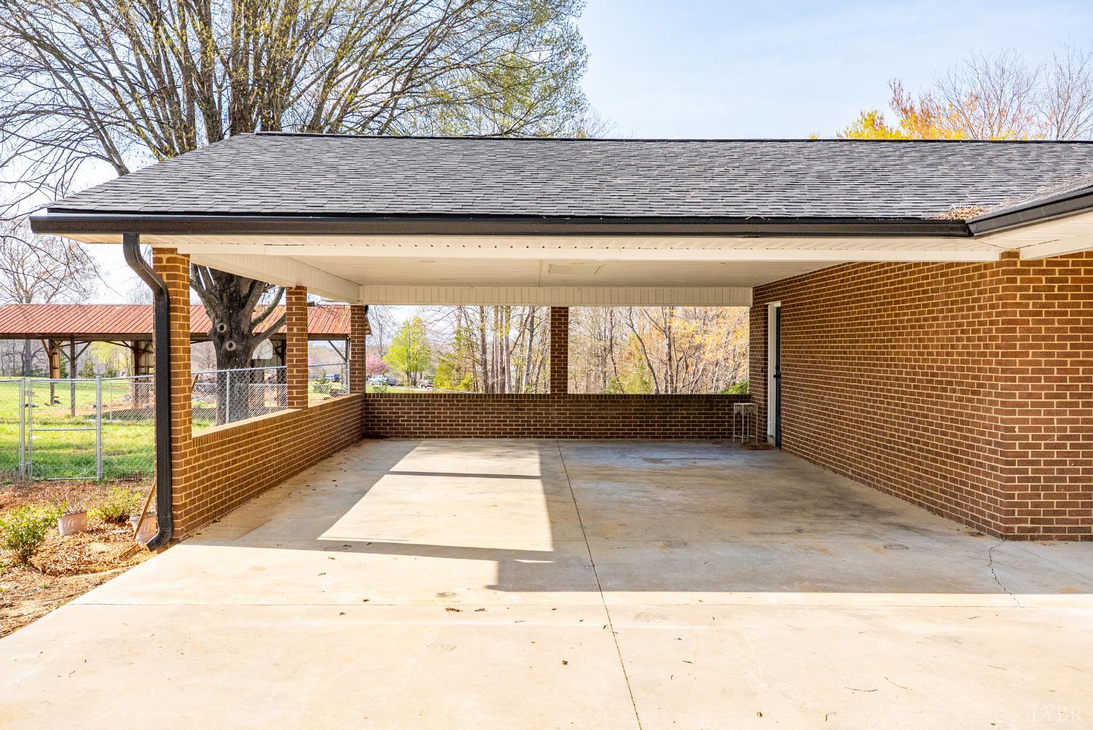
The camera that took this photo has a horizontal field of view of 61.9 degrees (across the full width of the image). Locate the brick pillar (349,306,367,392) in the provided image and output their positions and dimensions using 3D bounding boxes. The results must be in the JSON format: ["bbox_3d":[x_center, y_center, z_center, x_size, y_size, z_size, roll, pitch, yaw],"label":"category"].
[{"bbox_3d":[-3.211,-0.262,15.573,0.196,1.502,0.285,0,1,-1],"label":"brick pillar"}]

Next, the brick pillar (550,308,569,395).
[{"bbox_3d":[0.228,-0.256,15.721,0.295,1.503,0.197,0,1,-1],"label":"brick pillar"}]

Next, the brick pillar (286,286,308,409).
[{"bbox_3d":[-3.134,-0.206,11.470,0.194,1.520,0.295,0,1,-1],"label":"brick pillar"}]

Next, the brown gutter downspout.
[{"bbox_3d":[-3.074,0.268,6.948,0.190,2.448,0.695,0,1,-1],"label":"brown gutter downspout"}]

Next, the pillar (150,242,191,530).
[{"bbox_3d":[-3.059,0.235,7.448,0.194,2.345,0.295,0,1,-1],"label":"pillar"}]

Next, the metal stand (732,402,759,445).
[{"bbox_3d":[3.294,0.961,15.044,0.275,0.650,0.275,0,1,-20],"label":"metal stand"}]

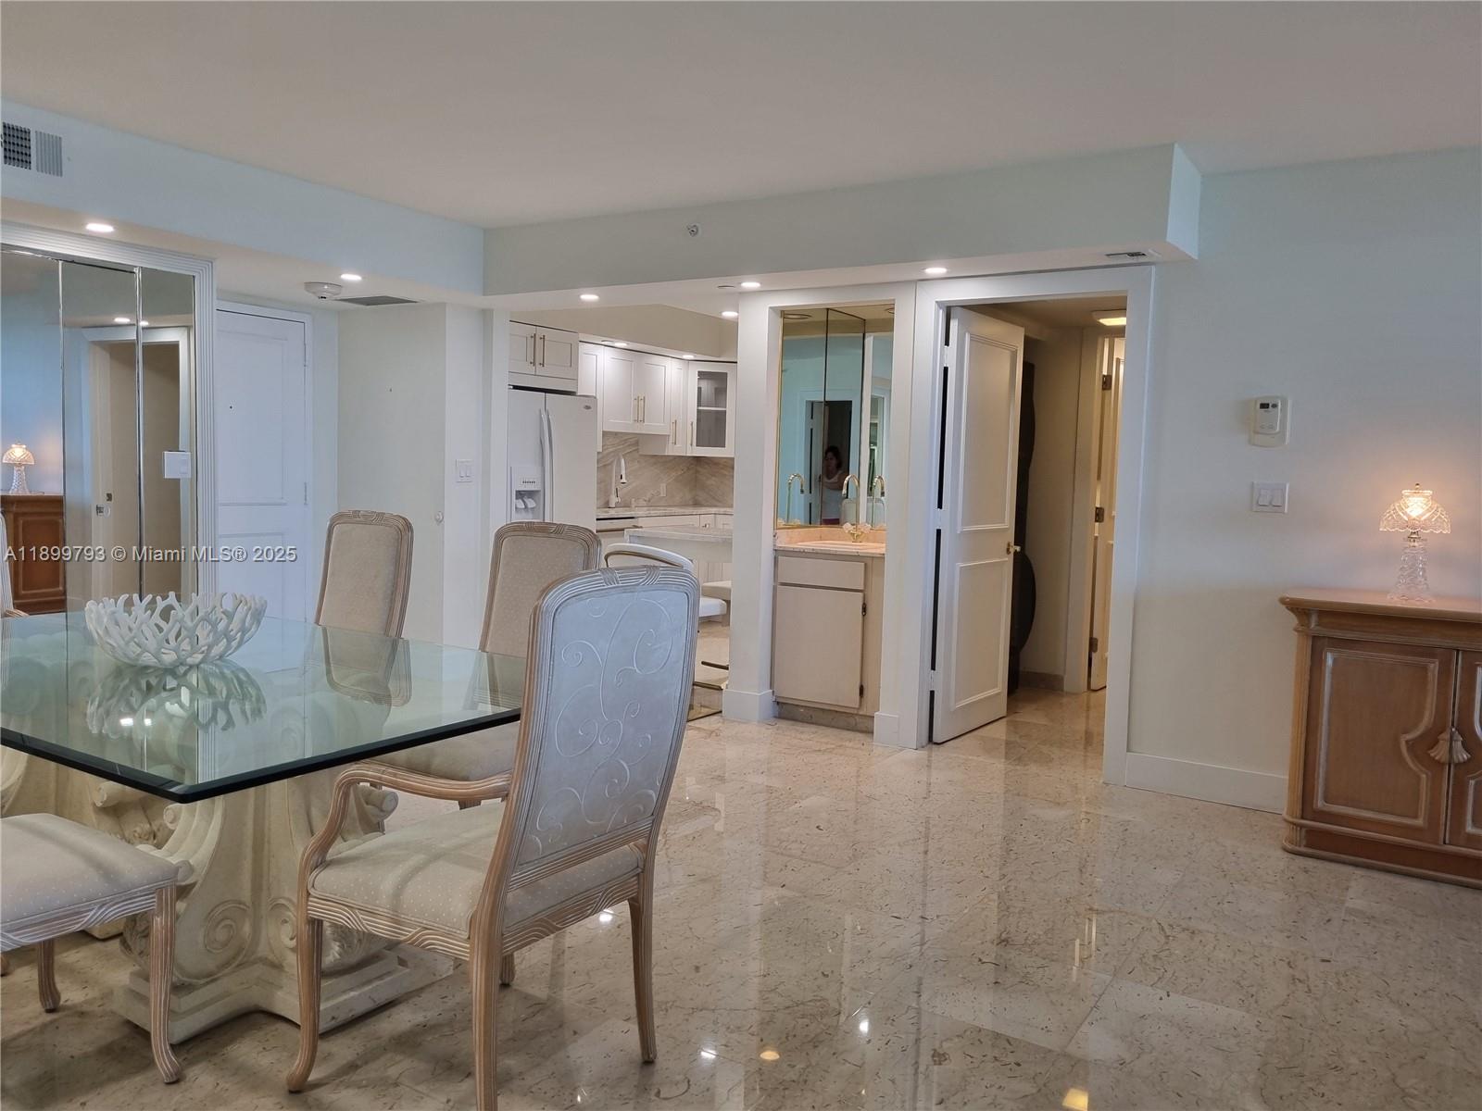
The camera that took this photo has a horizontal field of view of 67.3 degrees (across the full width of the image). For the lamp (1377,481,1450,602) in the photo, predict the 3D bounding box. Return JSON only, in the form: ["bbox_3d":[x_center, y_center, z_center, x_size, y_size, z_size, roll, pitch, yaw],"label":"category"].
[{"bbox_3d":[2.317,-0.044,3.833,0.244,0.402,0.244,4,5,32],"label":"lamp"}]

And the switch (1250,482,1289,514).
[{"bbox_3d":[2.053,-0.224,4.310,0.126,0.119,0.015,4,5,32],"label":"switch"}]

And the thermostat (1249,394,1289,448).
[{"bbox_3d":[2.034,-0.516,4.288,0.134,0.195,0.040,4,5,32],"label":"thermostat"}]

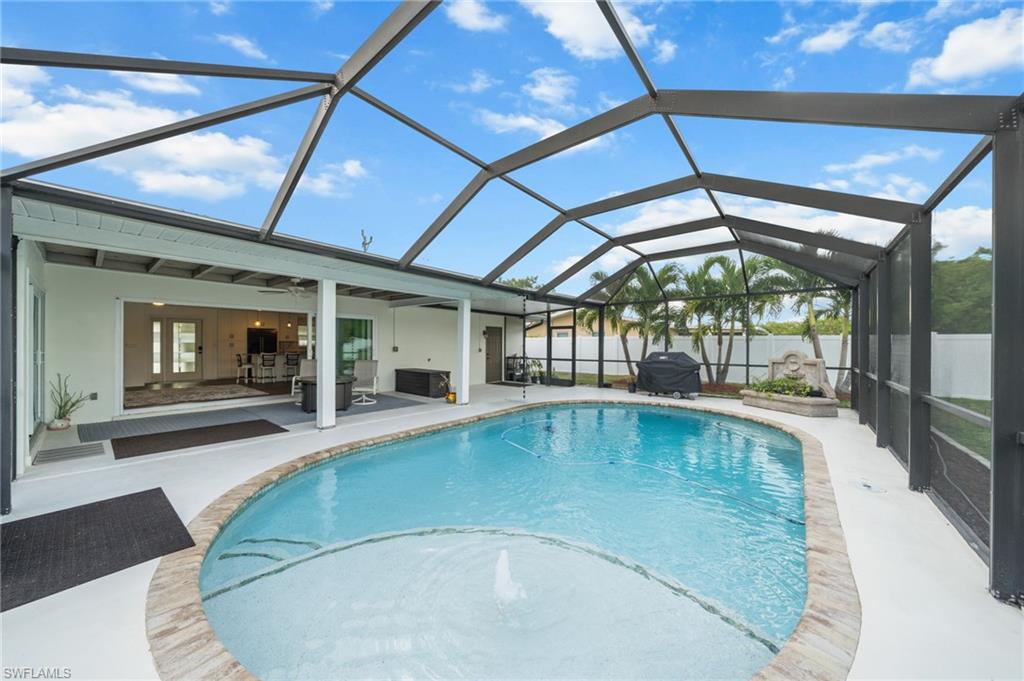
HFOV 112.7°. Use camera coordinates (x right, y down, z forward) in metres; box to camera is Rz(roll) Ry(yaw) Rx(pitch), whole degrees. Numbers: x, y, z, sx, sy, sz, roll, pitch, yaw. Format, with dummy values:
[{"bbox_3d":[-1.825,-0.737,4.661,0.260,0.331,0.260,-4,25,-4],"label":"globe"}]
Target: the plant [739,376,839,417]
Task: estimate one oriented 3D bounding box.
[{"bbox_3d":[5.930,1.190,7.520,0.560,0.660,1.860,0,0,-19],"label":"plant"}]

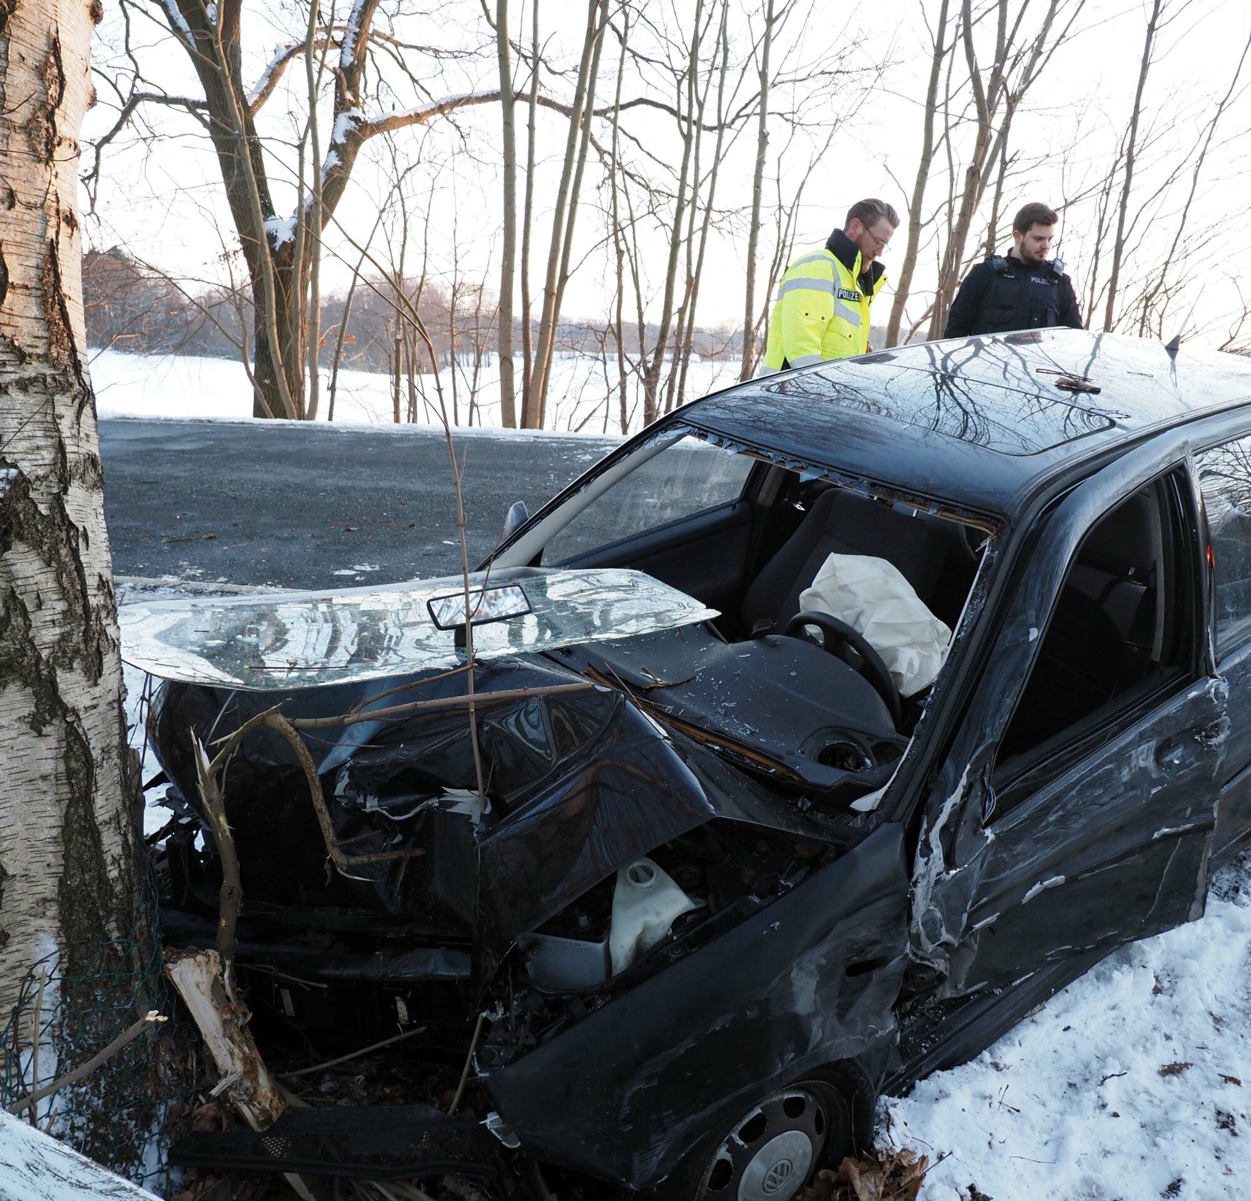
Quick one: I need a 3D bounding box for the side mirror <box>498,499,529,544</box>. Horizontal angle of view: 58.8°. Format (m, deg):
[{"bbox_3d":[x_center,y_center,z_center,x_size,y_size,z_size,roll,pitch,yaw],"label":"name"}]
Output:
[{"bbox_3d":[-0.309,-0.222,3.170,0.090,0.130,0.170,-17,26,-34],"label":"side mirror"}]

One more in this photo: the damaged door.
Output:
[{"bbox_3d":[0.945,0.323,2.300,1.030,1.080,0.220,-13,24,-26],"label":"damaged door"}]

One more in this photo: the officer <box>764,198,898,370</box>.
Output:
[{"bbox_3d":[0.747,-0.645,4.400,0.480,1.790,0.580,9,15,28],"label":"officer"}]

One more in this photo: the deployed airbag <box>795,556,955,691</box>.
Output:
[{"bbox_3d":[0.580,0.055,2.550,0.250,0.320,0.380,-17,26,-34],"label":"deployed airbag"}]

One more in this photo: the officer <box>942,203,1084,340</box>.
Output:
[{"bbox_3d":[1.658,-0.831,5.000,0.600,1.810,0.380,0,13,-9],"label":"officer"}]

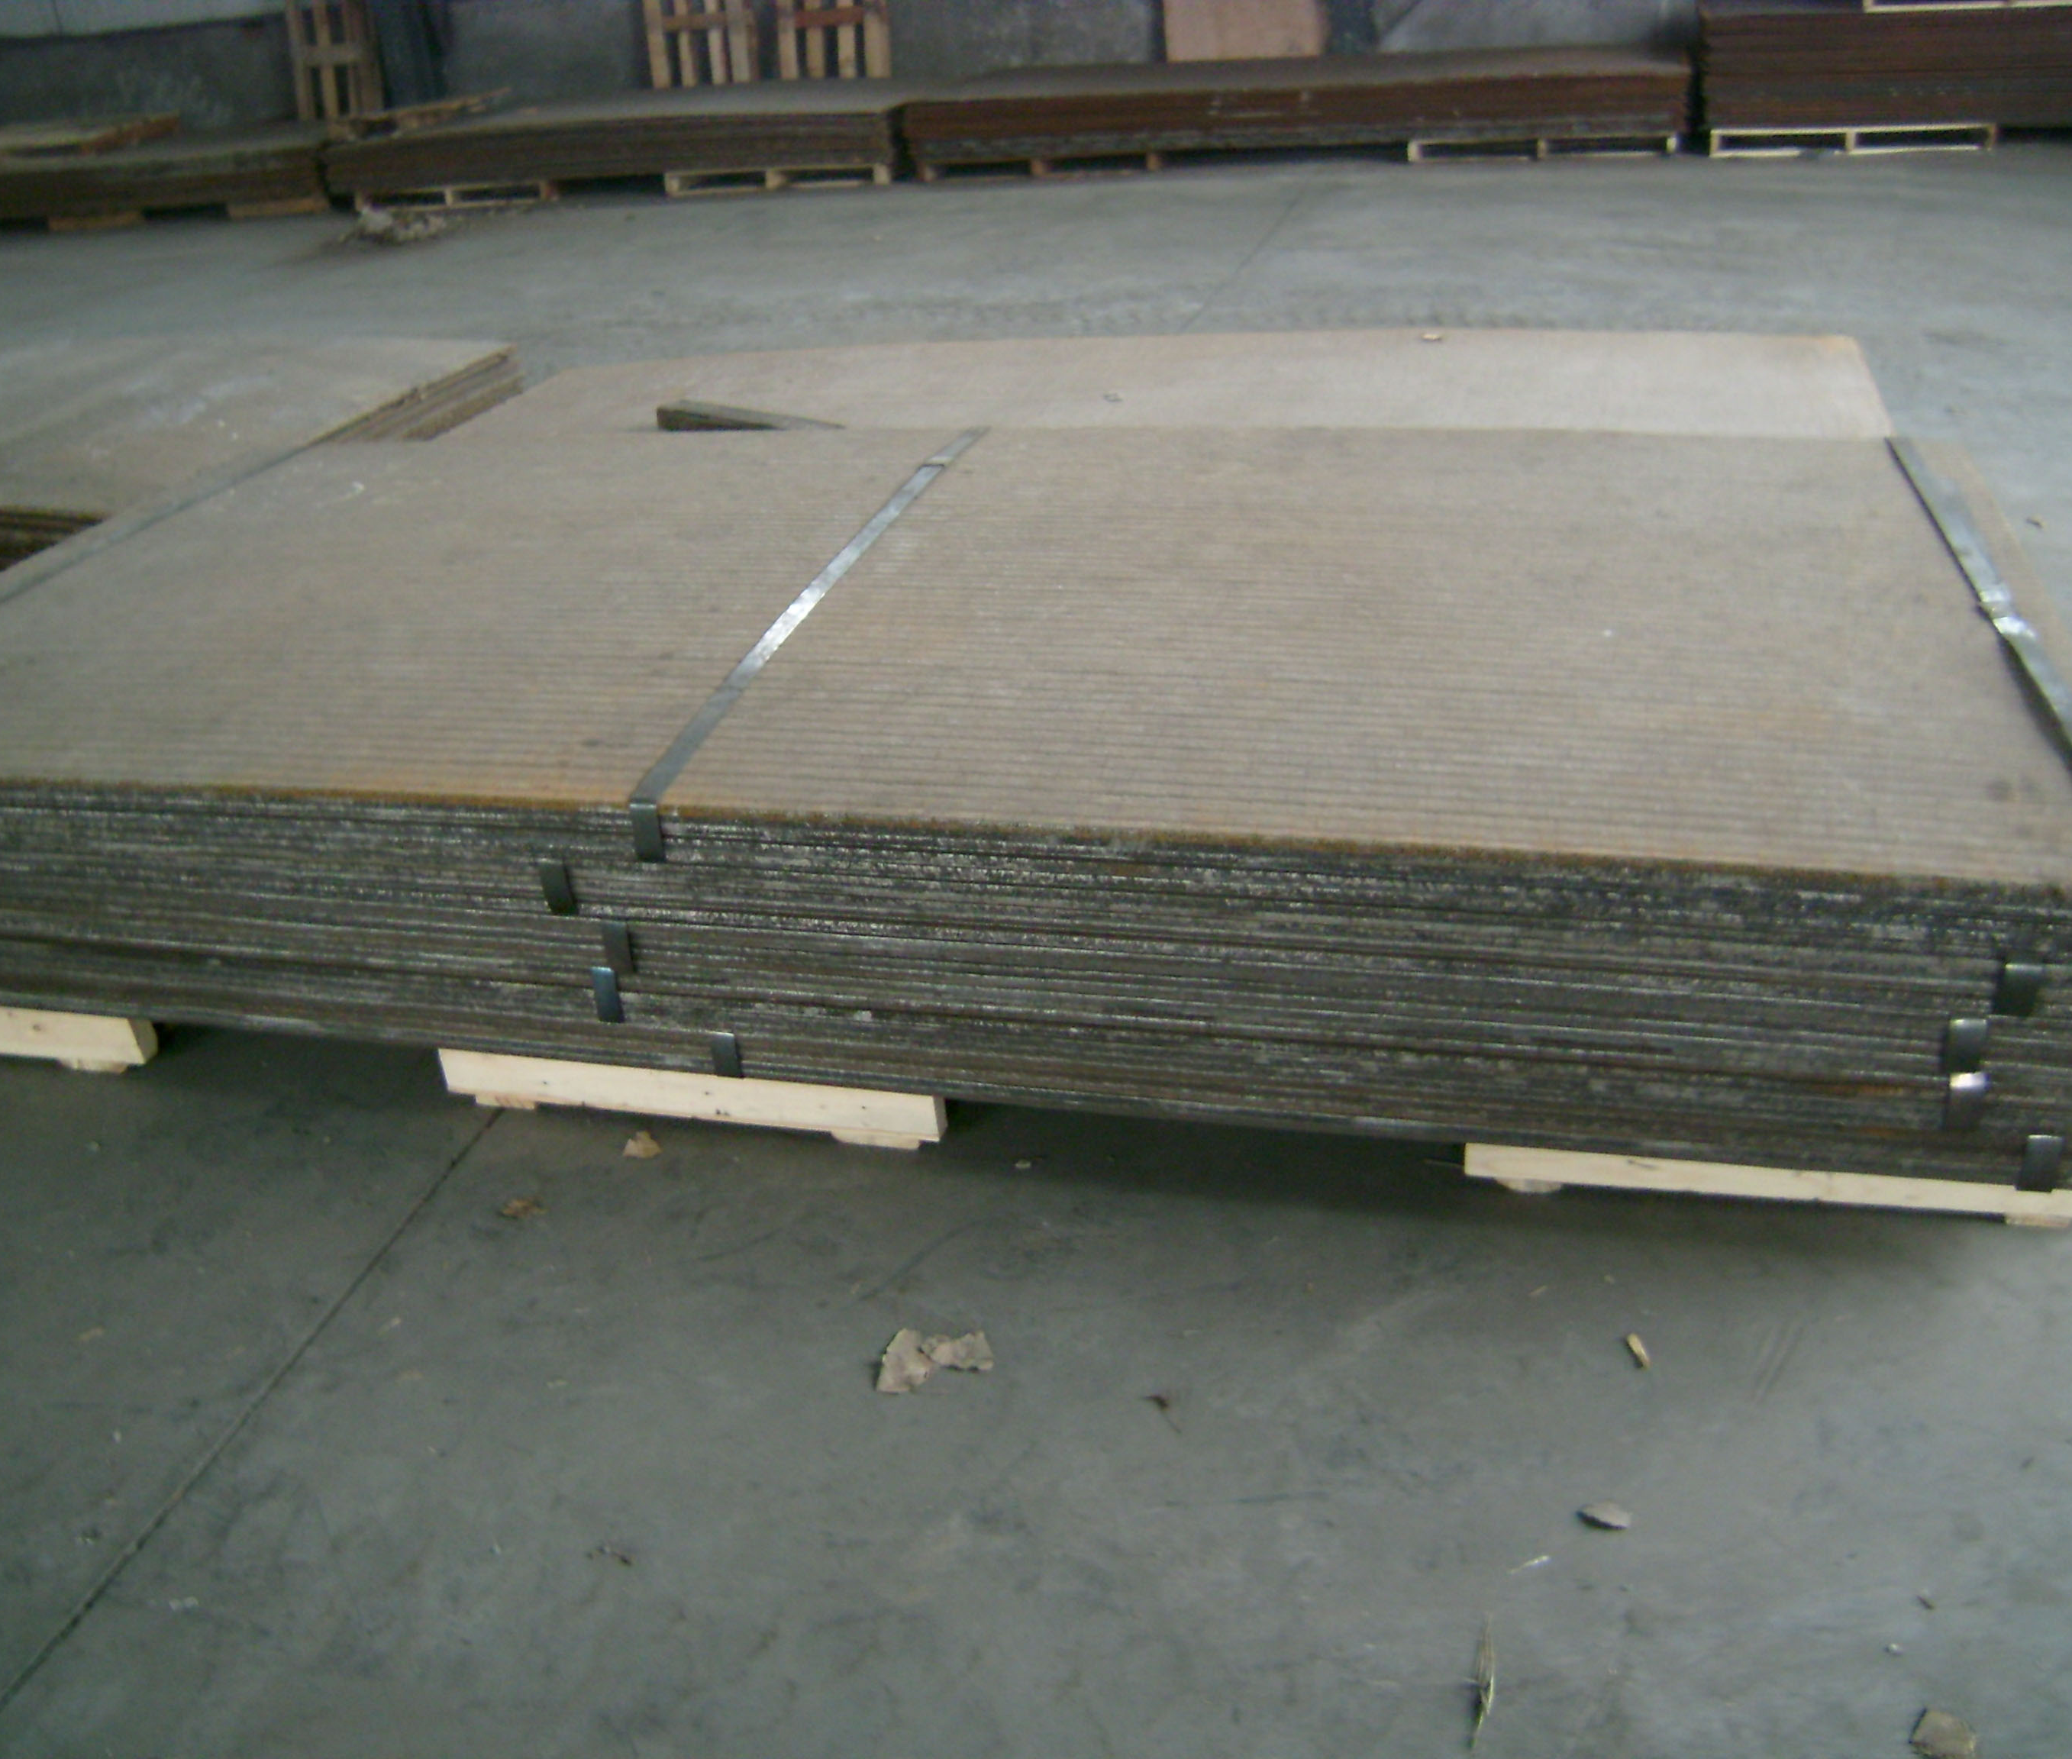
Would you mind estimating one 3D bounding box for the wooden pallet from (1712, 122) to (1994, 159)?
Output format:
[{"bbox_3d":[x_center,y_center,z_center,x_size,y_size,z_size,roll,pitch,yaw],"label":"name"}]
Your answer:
[{"bbox_3d":[3.234,-3.059,7.608,1.007,0.110,1.050,4,31,16],"label":"wooden pallet"}]

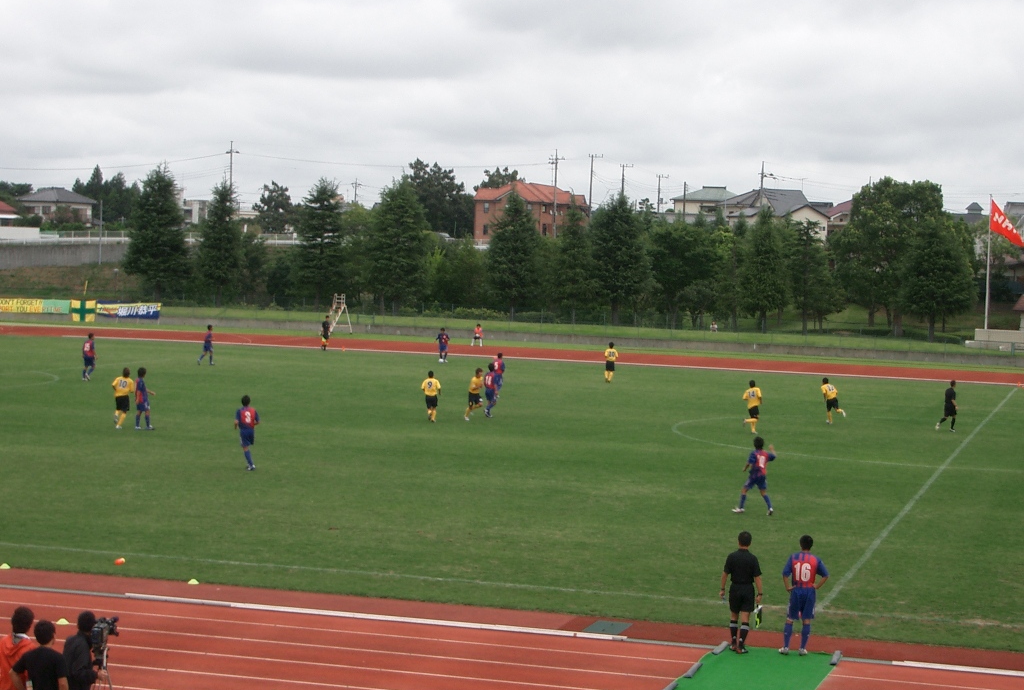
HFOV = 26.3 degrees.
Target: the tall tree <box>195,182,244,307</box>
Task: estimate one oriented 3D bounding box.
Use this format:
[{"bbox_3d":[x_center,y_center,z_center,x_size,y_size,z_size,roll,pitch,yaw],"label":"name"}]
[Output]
[{"bbox_3d":[-18.535,-6.552,139.695,3.333,8.261,3.333,3,3,15],"label":"tall tree"}]

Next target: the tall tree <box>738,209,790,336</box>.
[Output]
[{"bbox_3d":[15.166,-4.492,132.000,3.200,7.500,3.200,3,3,15],"label":"tall tree"}]

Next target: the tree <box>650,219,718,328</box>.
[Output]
[{"bbox_3d":[10.560,-4.346,134.000,4.200,6.570,4.200,3,3,15],"label":"tree"}]

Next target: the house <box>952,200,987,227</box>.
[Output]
[{"bbox_3d":[52.136,-11.935,250.000,9.500,8.600,8.000,3,3,9],"label":"house"}]

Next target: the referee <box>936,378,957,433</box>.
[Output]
[{"bbox_3d":[14.317,1.997,72.048,0.580,1.693,0.520,0,3,-38],"label":"referee"}]

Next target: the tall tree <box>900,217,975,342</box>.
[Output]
[{"bbox_3d":[26.078,-4.071,134.000,4.600,7.700,4.600,3,3,11],"label":"tall tree"}]

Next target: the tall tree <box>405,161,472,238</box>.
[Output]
[{"bbox_3d":[-9.179,-18.748,285.000,9.600,11.000,9.200,2,3,0],"label":"tall tree"}]

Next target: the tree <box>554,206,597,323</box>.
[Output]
[{"bbox_3d":[3.978,-5.011,135.000,3.100,7.330,3.100,2,2,0],"label":"tree"}]

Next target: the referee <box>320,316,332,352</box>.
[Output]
[{"bbox_3d":[-9.399,-0.618,110.960,0.586,1.726,0.455,2,3,-6],"label":"referee"}]

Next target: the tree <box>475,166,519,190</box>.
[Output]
[{"bbox_3d":[-1.888,-18.032,285.000,6.500,10.500,6.500,3,3,15],"label":"tree"}]

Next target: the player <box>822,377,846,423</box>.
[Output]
[{"bbox_3d":[10.803,1.851,73.666,0.520,1.552,0.750,0,3,-34],"label":"player"}]

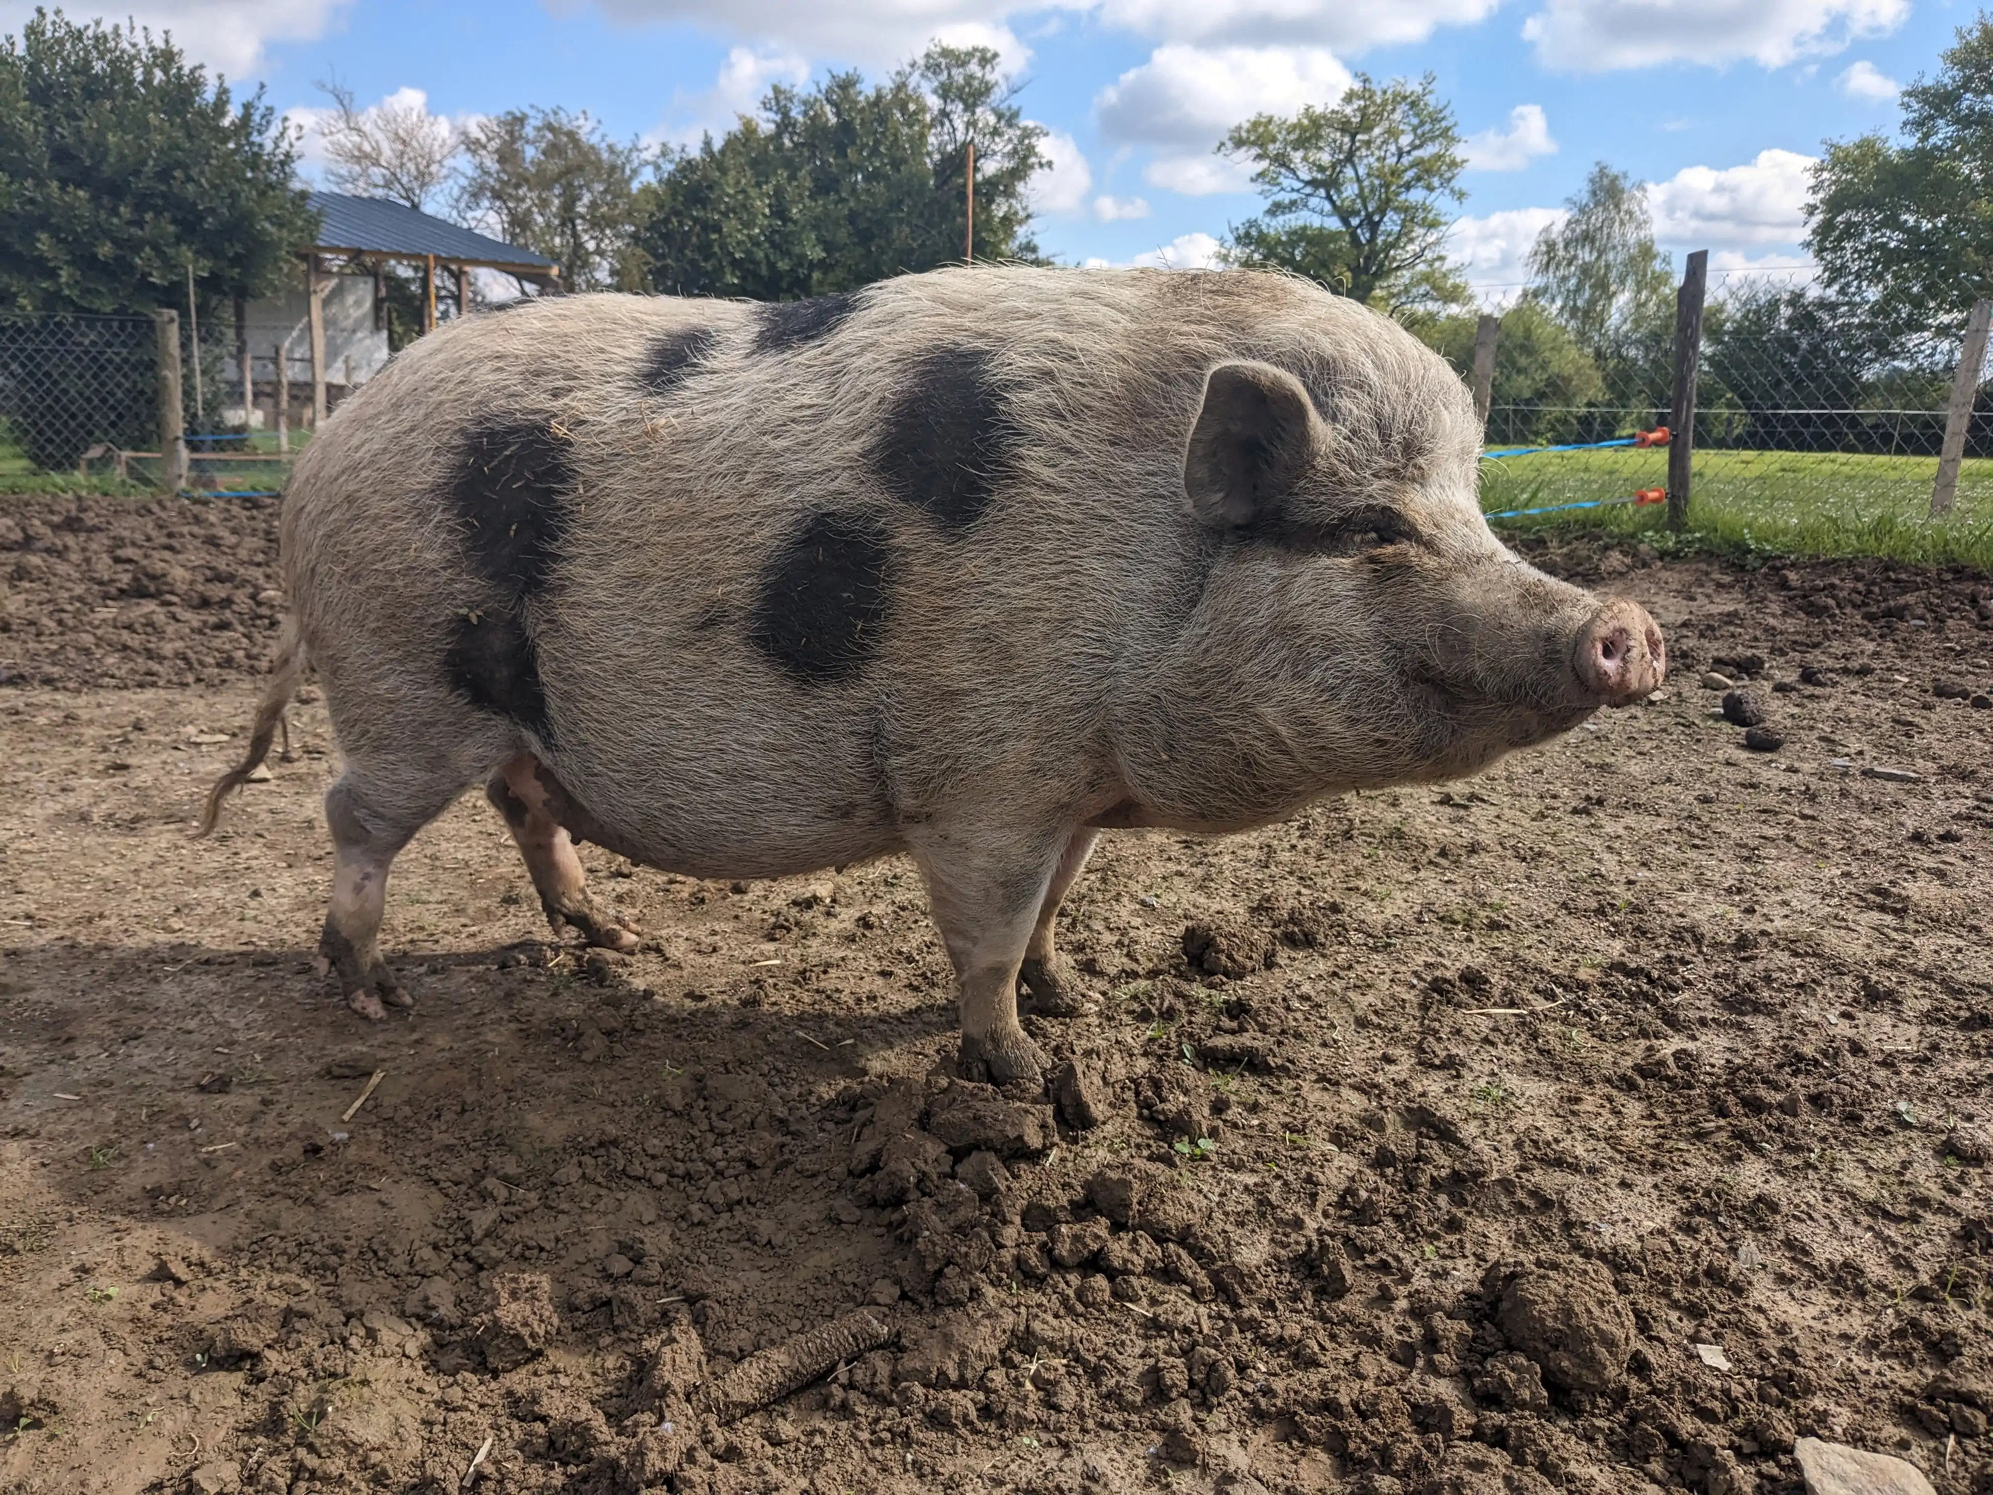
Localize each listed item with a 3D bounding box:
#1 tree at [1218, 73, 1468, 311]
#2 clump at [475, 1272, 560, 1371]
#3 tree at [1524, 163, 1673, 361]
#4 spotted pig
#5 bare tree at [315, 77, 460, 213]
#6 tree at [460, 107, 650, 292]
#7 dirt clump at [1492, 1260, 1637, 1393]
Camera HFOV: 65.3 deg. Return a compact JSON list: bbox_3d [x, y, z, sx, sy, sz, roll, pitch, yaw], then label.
[{"bbox_3d":[7.616,-10.774,34.491,5.800,7.850,5.600,3,13,12],"label":"tree"},{"bbox_3d":[-0.261,0.318,0.860,0.045,0.050,0.045,0,12,0],"label":"clump"},{"bbox_3d":[15.577,-11.485,40.478,4.100,7.070,4.000,5,13,20],"label":"tree"},{"bbox_3d":[-0.135,-0.065,1.260,1.190,0.605,0.380,4,13,18],"label":"spotted pig"},{"bbox_3d":[-12.563,-10.257,32.557,3.500,7.070,3.400,-5,13,-20],"label":"bare tree"},{"bbox_3d":[-7.825,-8.475,27.829,3.800,5.620,3.800,-3,13,-15],"label":"tree"},{"bbox_3d":[0.311,0.318,0.850,0.080,0.060,0.075,0,12,0],"label":"dirt clump"}]

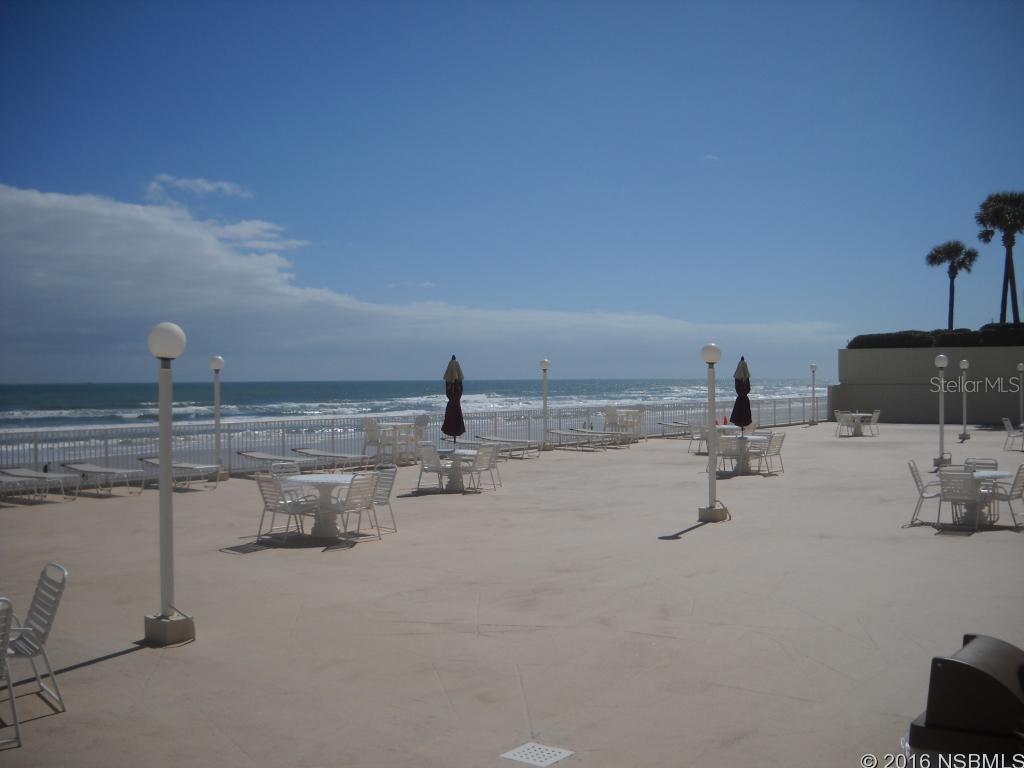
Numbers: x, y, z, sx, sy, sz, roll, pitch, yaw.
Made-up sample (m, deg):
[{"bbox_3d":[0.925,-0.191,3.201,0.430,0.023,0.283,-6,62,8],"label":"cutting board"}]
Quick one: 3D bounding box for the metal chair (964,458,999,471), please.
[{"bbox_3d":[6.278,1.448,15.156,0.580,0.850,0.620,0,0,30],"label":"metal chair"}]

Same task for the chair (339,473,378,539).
[{"bbox_3d":[-2.026,1.554,14.180,0.620,0.860,0.560,0,0,40],"label":"chair"}]

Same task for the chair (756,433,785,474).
[{"bbox_3d":[5.261,1.413,23.335,0.620,0.850,0.580,0,0,44],"label":"chair"}]

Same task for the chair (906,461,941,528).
[{"bbox_3d":[5.696,1.453,15.193,0.620,0.850,0.580,0,0,26],"label":"chair"}]

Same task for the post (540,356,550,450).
[{"bbox_3d":[0.918,0.581,31.147,0.330,2.520,0.330,0,0,0],"label":"post"}]

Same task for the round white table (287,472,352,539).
[{"bbox_3d":[-2.438,1.613,14.717,1.050,0.735,1.050,0,0,-9],"label":"round white table"}]

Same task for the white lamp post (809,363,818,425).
[{"bbox_3d":[12.390,0.439,46.168,0.330,2.520,0.330,0,0,38],"label":"white lamp post"}]

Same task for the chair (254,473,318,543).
[{"bbox_3d":[-2.786,1.523,13.949,0.580,0.850,0.620,0,0,44],"label":"chair"}]

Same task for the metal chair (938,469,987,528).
[{"bbox_3d":[6.067,1.517,15.256,0.560,0.860,0.620,0,0,27],"label":"metal chair"}]

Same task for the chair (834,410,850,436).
[{"bbox_3d":[11.036,1.297,37.165,0.620,0.850,0.580,0,0,-3],"label":"chair"}]

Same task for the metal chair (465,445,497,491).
[{"bbox_3d":[-0.672,1.502,20.359,0.620,0.860,0.560,0,0,41],"label":"metal chair"}]

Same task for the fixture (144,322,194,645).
[{"bbox_3d":[-2.656,0.747,8.680,0.295,2.455,0.295,0,0,42],"label":"fixture"}]

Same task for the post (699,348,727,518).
[{"bbox_3d":[2.847,0.684,15.995,0.330,2.520,0.330,0,0,38],"label":"post"}]

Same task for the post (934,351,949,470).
[{"bbox_3d":[9.695,0.606,25.339,0.330,2.520,0.330,0,0,38],"label":"post"}]

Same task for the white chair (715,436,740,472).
[{"bbox_3d":[4.340,1.424,22.543,0.580,0.850,0.620,0,0,10],"label":"white chair"}]

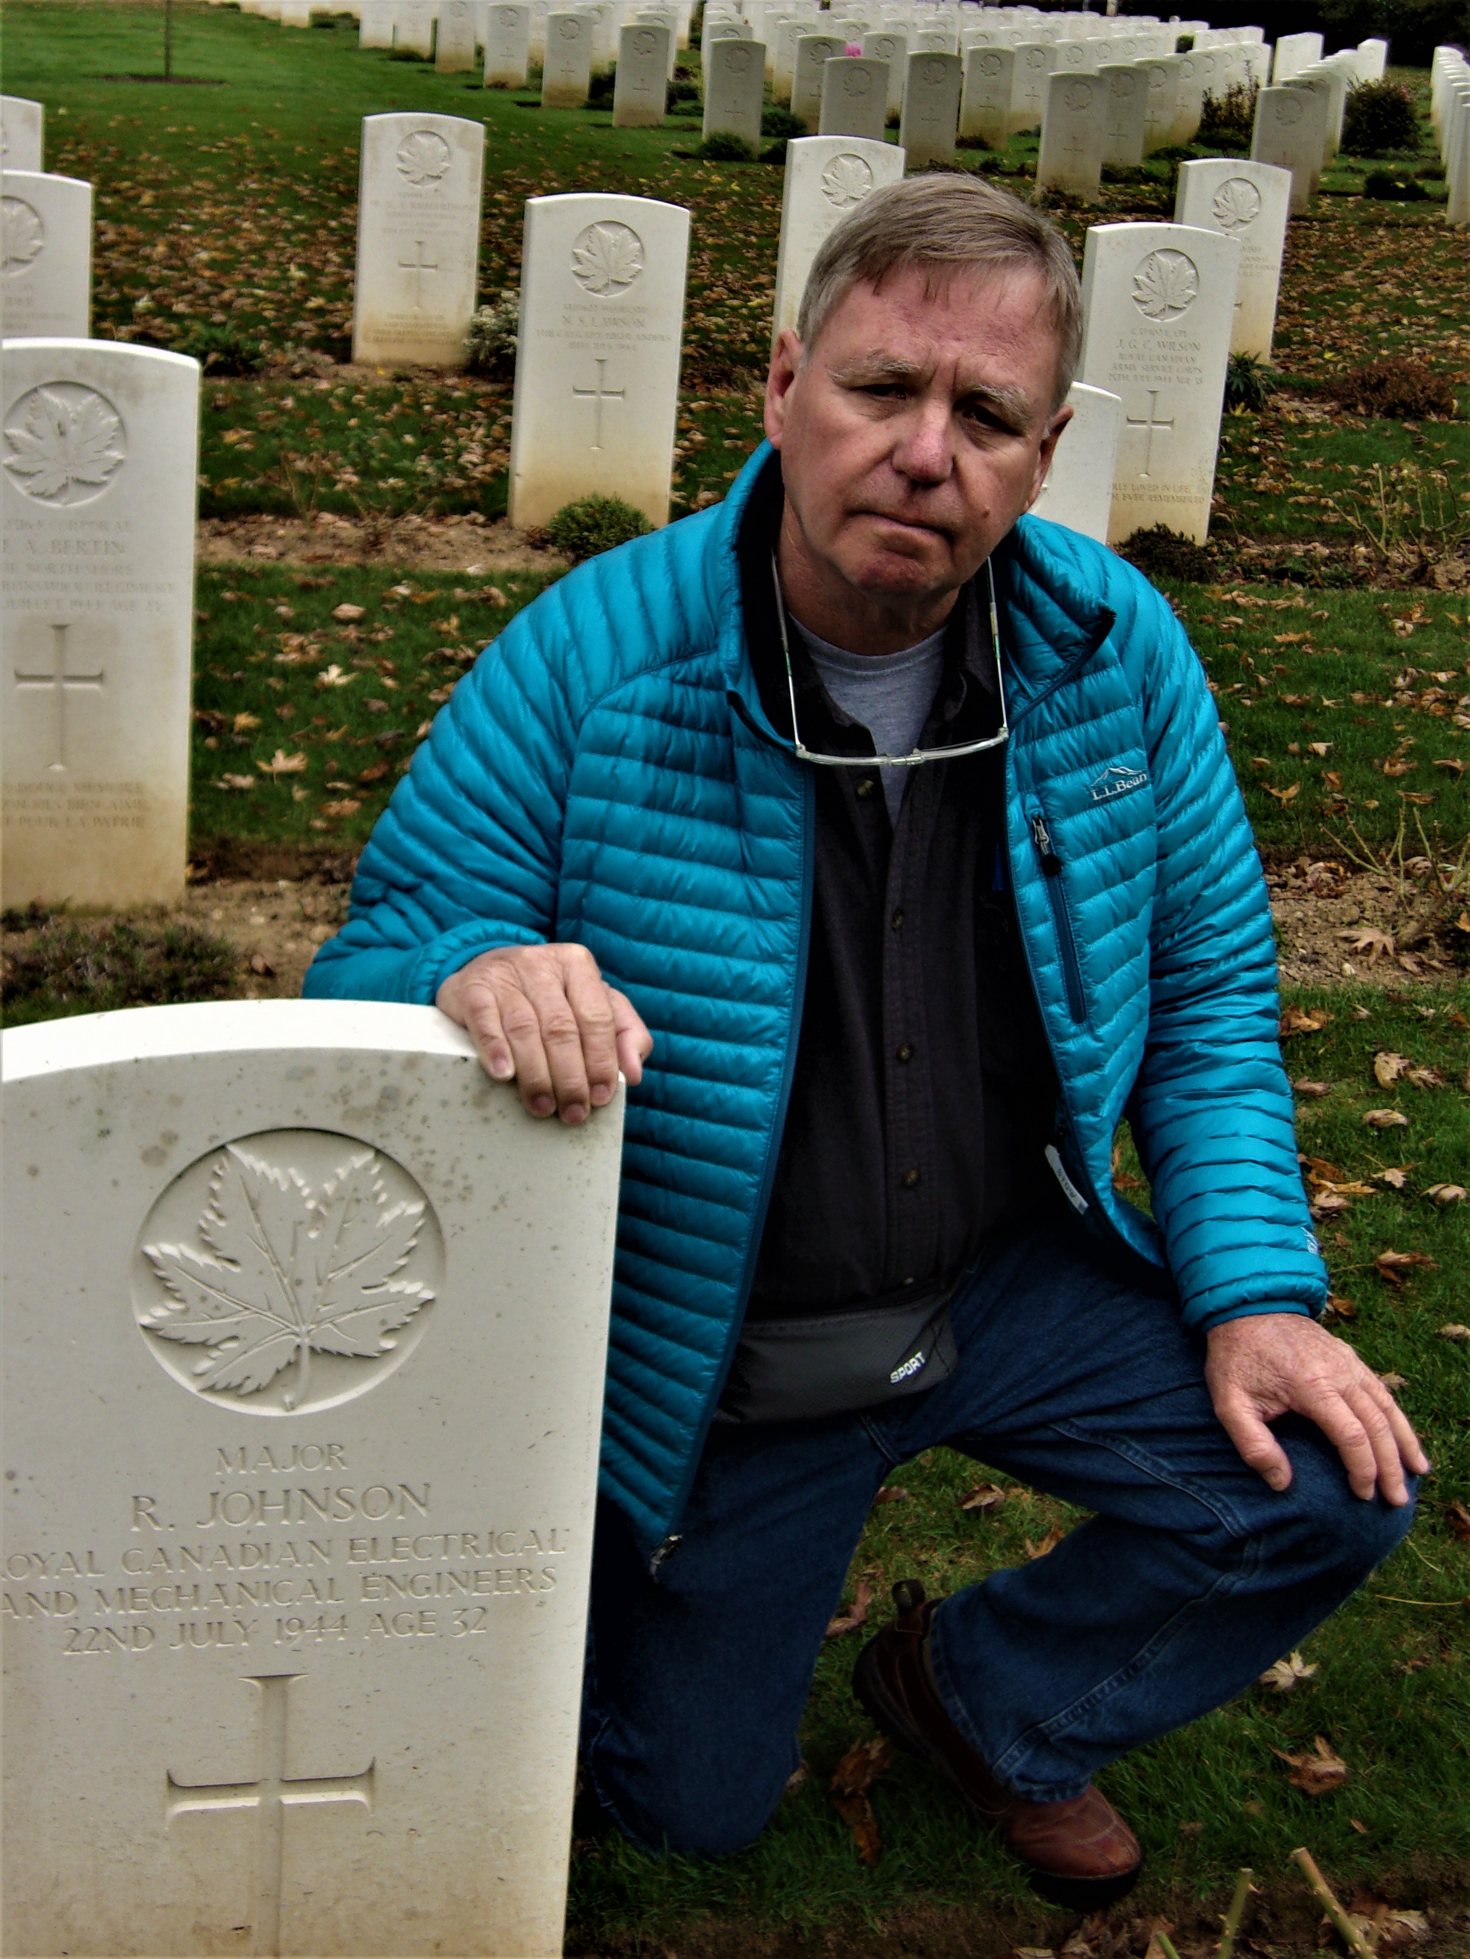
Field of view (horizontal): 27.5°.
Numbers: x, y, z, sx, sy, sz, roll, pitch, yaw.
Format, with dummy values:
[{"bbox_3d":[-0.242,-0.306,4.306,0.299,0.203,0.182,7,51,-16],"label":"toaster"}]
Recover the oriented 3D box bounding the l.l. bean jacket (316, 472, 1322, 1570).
[{"bbox_3d":[0.049,0.015,2.040,0.660,0.760,0.500,0,26,-9],"label":"l.l. bean jacket"}]

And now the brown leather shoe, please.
[{"bbox_3d":[0.207,0.577,2.315,0.108,0.120,0.288,-12,38,-39],"label":"brown leather shoe"}]

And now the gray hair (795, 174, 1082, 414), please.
[{"bbox_3d":[0.119,-0.392,1.795,0.172,0.178,0.200,13,15,-4],"label":"gray hair"}]

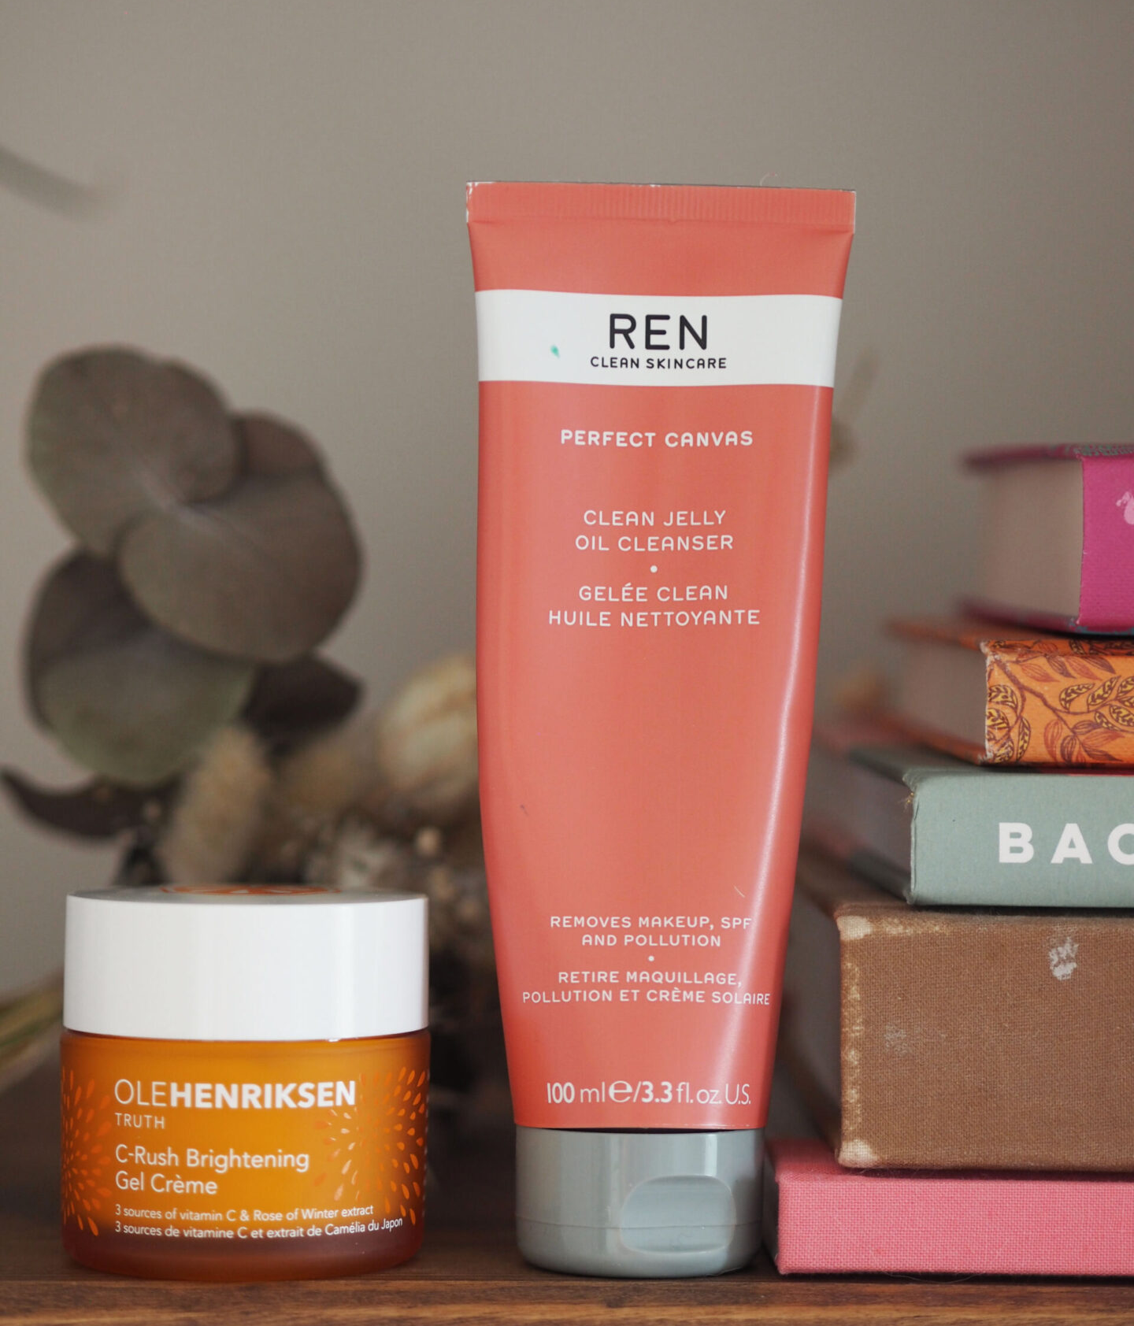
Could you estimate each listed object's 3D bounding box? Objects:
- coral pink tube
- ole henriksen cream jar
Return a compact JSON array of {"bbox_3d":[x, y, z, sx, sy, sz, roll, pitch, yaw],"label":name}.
[{"bbox_3d":[0.014,0.010,0.650,0.064,0.178,0.041,1,-1,-2],"label":"coral pink tube"},{"bbox_3d":[-0.053,0.069,0.656,0.062,0.060,0.062,1,-1,-7],"label":"ole henriksen cream jar"}]

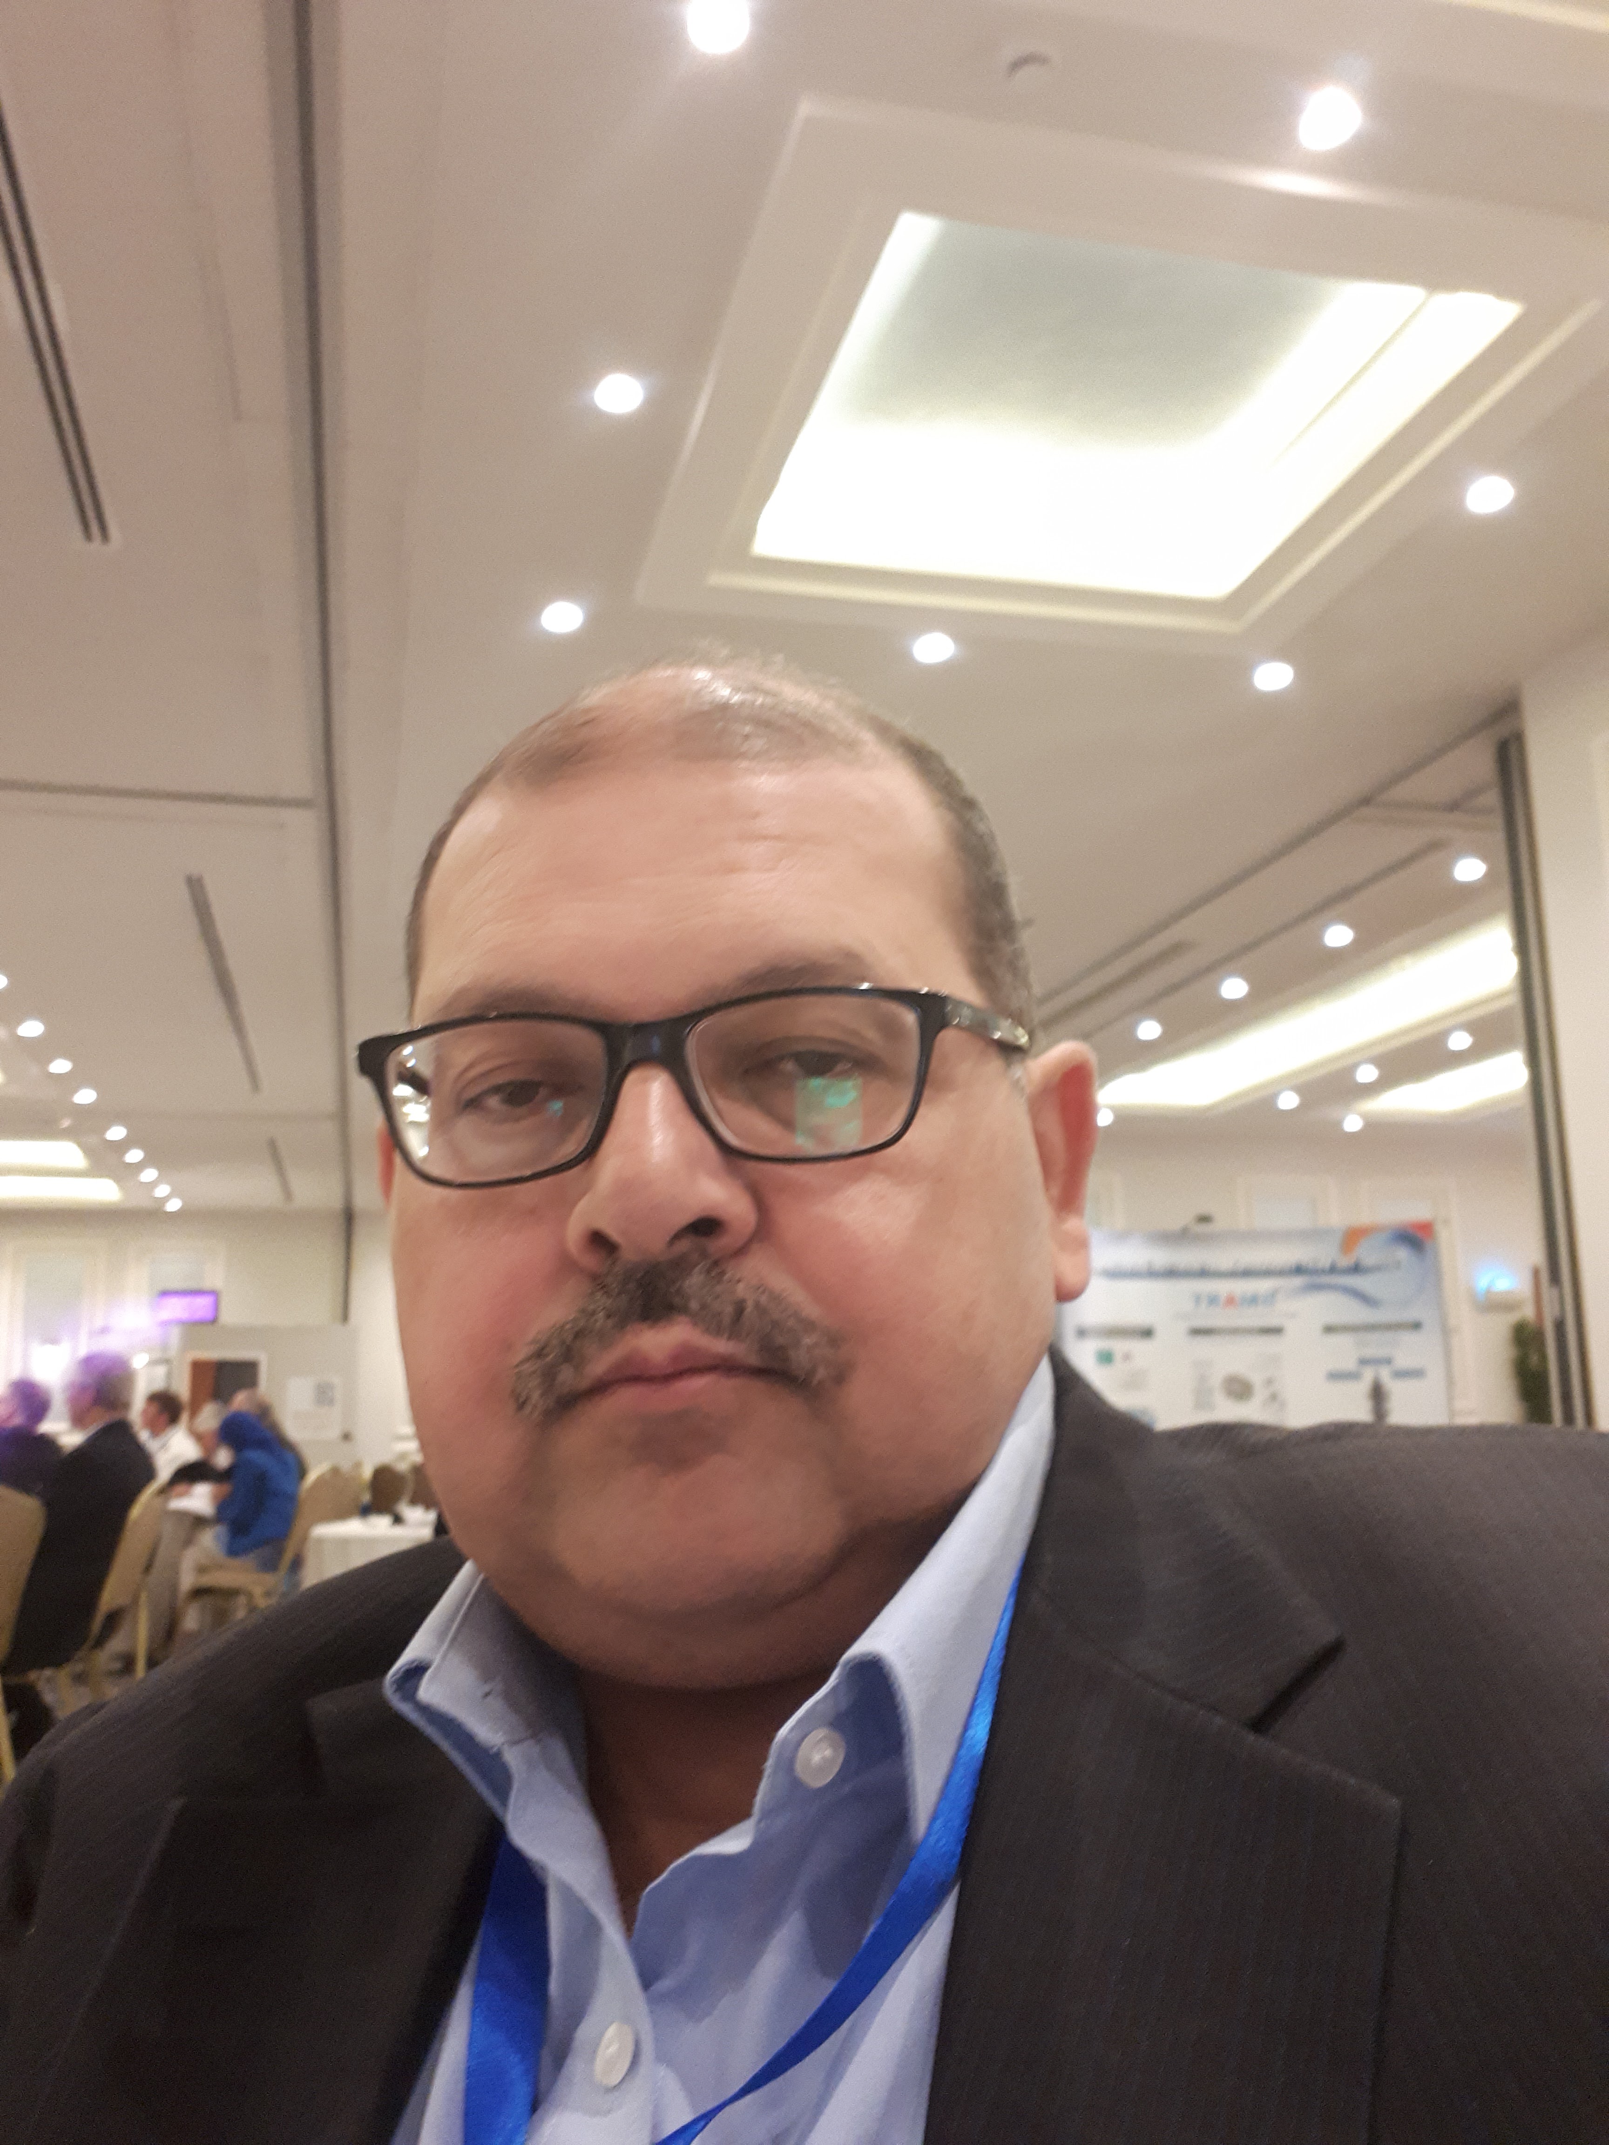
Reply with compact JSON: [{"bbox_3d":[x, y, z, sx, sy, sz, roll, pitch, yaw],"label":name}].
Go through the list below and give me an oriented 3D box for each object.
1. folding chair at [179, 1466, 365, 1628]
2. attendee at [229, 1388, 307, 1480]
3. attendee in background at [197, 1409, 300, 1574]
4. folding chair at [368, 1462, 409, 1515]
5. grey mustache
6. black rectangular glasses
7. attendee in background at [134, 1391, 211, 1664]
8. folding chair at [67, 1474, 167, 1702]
[{"bbox_3d":[-2.385,2.210,7.500,0.580,0.920,0.460,-6,-12,18],"label":"folding chair"},{"bbox_3d":[-2.897,2.277,8.700,0.750,1.290,0.500,-3,-12,6],"label":"attendee"},{"bbox_3d":[-2.516,2.112,7.600,0.720,1.160,0.480,-6,-12,18],"label":"attendee in background"},{"bbox_3d":[-1.975,2.307,8.000,0.570,0.910,0.460,7,-15,-38],"label":"folding chair"},{"bbox_3d":[-0.028,0.059,0.372,0.076,0.036,0.025,-6,-6,10],"label":"grey mustache"},{"bbox_3d":[-0.021,0.010,0.428,0.138,0.047,0.130,-6,-6,10],"label":"black rectangular glasses"},{"bbox_3d":[-3.218,2.238,8.400,0.750,1.280,0.500,-1,-12,-6],"label":"attendee in background"},{"bbox_3d":[-2.325,1.740,5.200,0.580,0.920,0.460,-3,-11,3],"label":"folding chair"}]

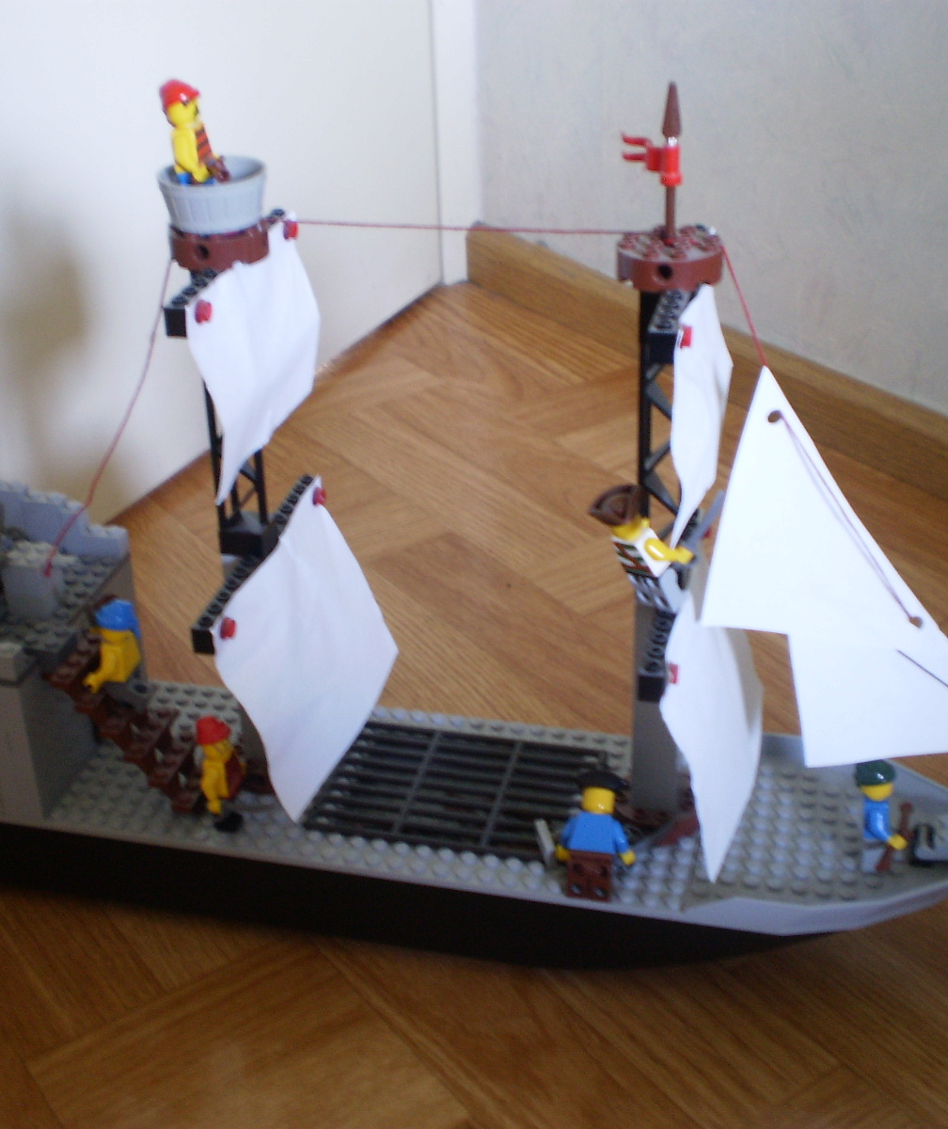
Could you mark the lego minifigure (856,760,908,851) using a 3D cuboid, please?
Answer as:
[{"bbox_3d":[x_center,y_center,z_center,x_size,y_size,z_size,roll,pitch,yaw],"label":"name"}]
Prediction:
[{"bbox_3d":[0.139,0.083,0.529,0.017,0.042,0.025,6,29,13],"label":"lego minifigure"}]

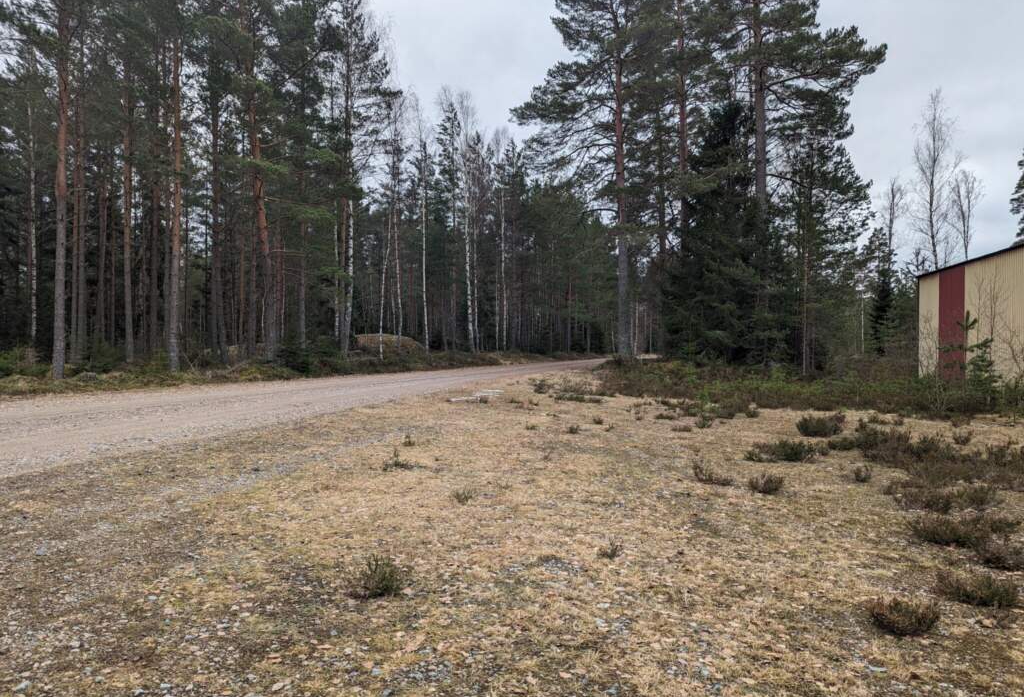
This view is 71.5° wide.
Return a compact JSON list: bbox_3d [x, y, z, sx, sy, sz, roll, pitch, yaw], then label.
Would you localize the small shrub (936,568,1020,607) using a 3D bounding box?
[{"bbox_3d":[2.738,1.382,4.191,0.480,0.194,0.336,0,0,0],"label":"small shrub"}]

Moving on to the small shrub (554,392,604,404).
[{"bbox_3d":[1.774,1.265,18.683,1.274,0.286,0.776,0,0,0],"label":"small shrub"}]

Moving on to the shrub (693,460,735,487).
[{"bbox_3d":[2.167,1.324,7.647,0.438,0.277,0.289,0,0,0],"label":"shrub"}]

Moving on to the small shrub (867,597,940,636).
[{"bbox_3d":[2.100,1.399,3.804,0.374,0.164,0.317,0,0,0],"label":"small shrub"}]

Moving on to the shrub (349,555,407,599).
[{"bbox_3d":[-0.817,1.365,4.318,0.342,0.228,0.292,0,0,0],"label":"shrub"}]

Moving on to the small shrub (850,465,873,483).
[{"bbox_3d":[3.839,1.371,7.810,0.234,0.182,0.215,0,0,0],"label":"small shrub"}]

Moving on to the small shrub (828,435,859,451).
[{"bbox_3d":[4.766,1.347,10.222,0.418,0.205,0.299,0,0,0],"label":"small shrub"}]

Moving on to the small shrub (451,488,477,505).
[{"bbox_3d":[-0.462,1.393,6.770,0.240,0.147,0.220,0,0,0],"label":"small shrub"}]

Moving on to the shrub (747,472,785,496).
[{"bbox_3d":[2.576,1.354,7.226,0.375,0.221,0.304,0,0,0],"label":"shrub"}]

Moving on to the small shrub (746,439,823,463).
[{"bbox_3d":[3.564,1.318,9.298,0.964,0.272,0.582,0,0,0],"label":"small shrub"}]

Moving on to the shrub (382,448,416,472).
[{"bbox_3d":[-1.358,1.322,8.580,0.398,0.271,0.304,0,0,0],"label":"shrub"}]

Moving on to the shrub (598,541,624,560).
[{"bbox_3d":[0.706,1.420,5.043,0.179,0.110,0.155,0,0,0],"label":"shrub"}]

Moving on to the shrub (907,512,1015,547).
[{"bbox_3d":[3.470,1.390,5.520,0.750,0.200,0.520,0,1,10],"label":"shrub"}]

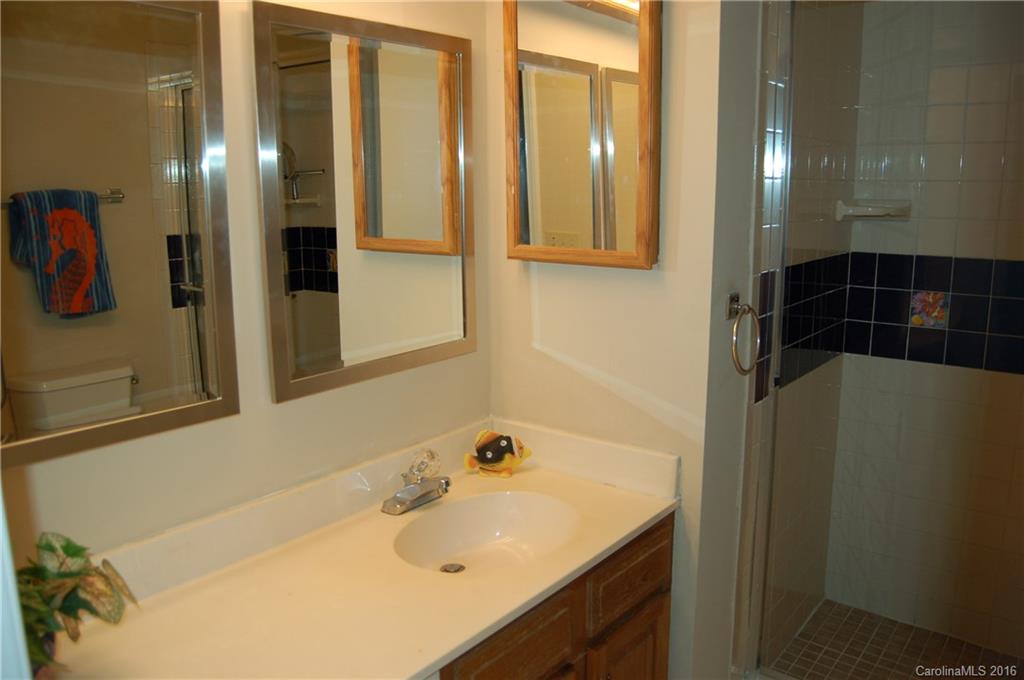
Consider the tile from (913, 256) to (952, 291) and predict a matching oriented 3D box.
[{"bbox_3d":[1.295,-0.202,2.355,0.108,0.108,0.010,8,15,39],"label":"tile"}]

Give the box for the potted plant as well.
[{"bbox_3d":[-0.720,0.423,1.212,0.204,0.199,0.213,9,14,39],"label":"potted plant"}]

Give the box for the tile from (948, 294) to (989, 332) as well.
[{"bbox_3d":[1.379,-0.080,2.310,0.108,0.108,0.010,8,15,39],"label":"tile"}]

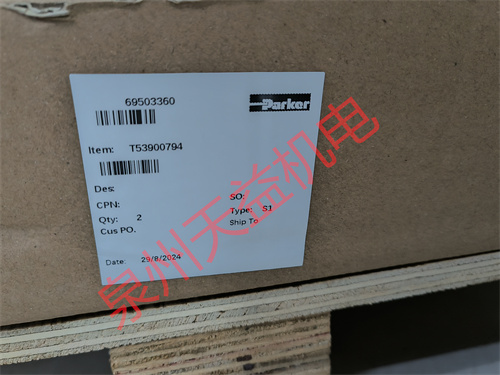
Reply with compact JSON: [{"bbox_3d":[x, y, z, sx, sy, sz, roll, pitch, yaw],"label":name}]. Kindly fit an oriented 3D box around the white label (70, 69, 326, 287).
[{"bbox_3d":[-0.020,-0.001,0.178,0.102,0.100,0.001,-3,25,-10],"label":"white label"}]

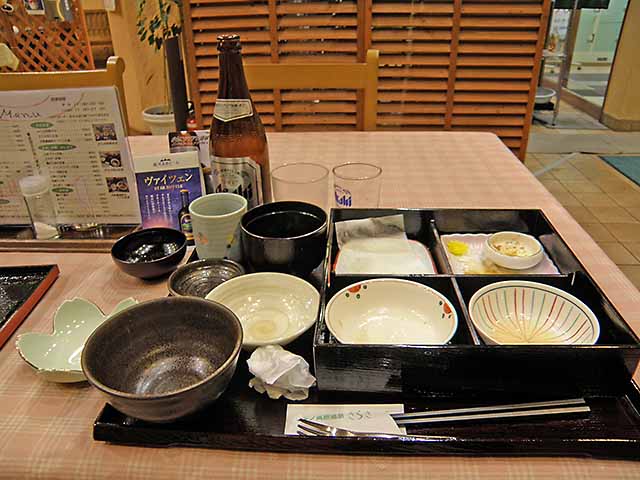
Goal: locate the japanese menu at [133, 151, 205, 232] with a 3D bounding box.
[{"bbox_3d":[-0.193,-0.053,0.627,0.082,0.127,0.025,-8,24,-15],"label":"japanese menu"}]

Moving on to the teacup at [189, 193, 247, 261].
[{"bbox_3d":[-0.117,-0.004,0.570,0.066,0.077,0.066,0,28,0],"label":"teacup"}]

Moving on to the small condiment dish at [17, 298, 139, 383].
[{"bbox_3d":[-0.200,0.097,0.439,0.124,0.038,0.116,0,28,0],"label":"small condiment dish"}]

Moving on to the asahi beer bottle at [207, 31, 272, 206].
[{"bbox_3d":[-0.102,-0.106,0.583,0.074,0.260,0.074,8,29,15],"label":"asahi beer bottle"}]

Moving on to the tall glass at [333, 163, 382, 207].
[{"bbox_3d":[0.050,-0.048,0.650,0.063,0.094,0.063,0,28,0],"label":"tall glass"}]

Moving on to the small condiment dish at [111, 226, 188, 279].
[{"bbox_3d":[-0.203,0.023,0.578,0.088,0.037,0.088,0,28,0],"label":"small condiment dish"}]

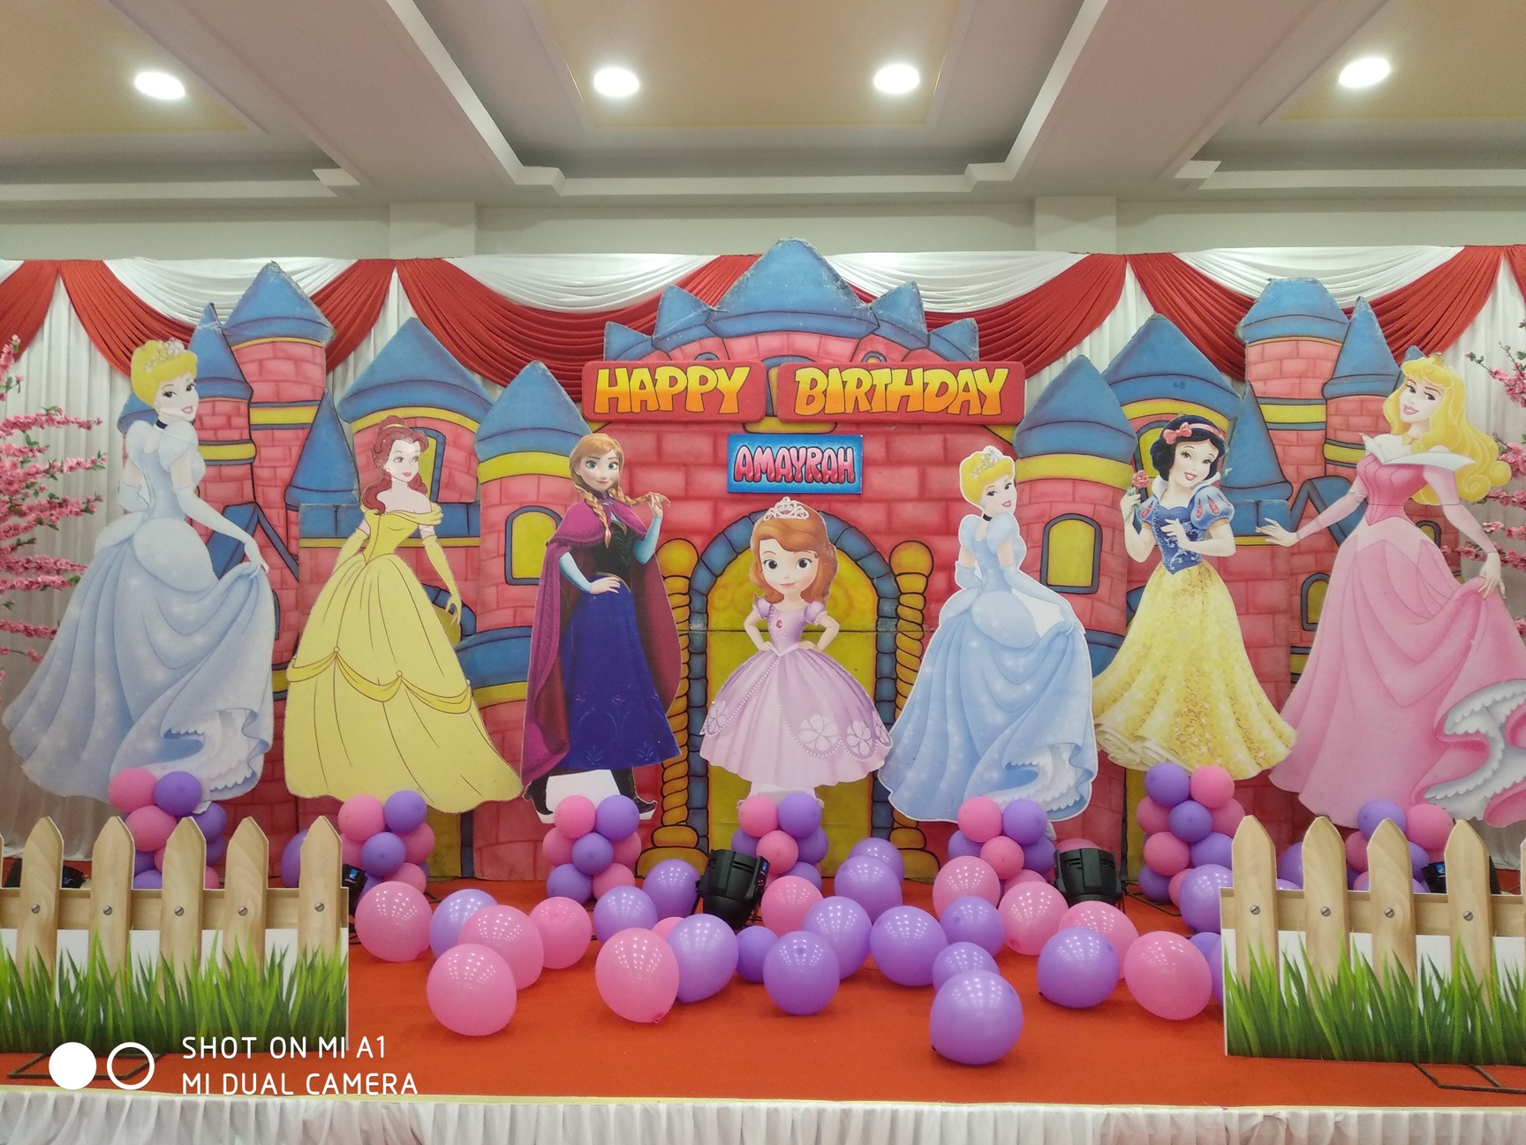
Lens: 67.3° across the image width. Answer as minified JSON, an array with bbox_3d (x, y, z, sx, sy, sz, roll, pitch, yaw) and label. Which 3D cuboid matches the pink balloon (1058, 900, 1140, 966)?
[{"bbox_3d":[0.981,1.079,3.351,0.237,0.237,0.237,0,0,0],"label":"pink balloon"}]

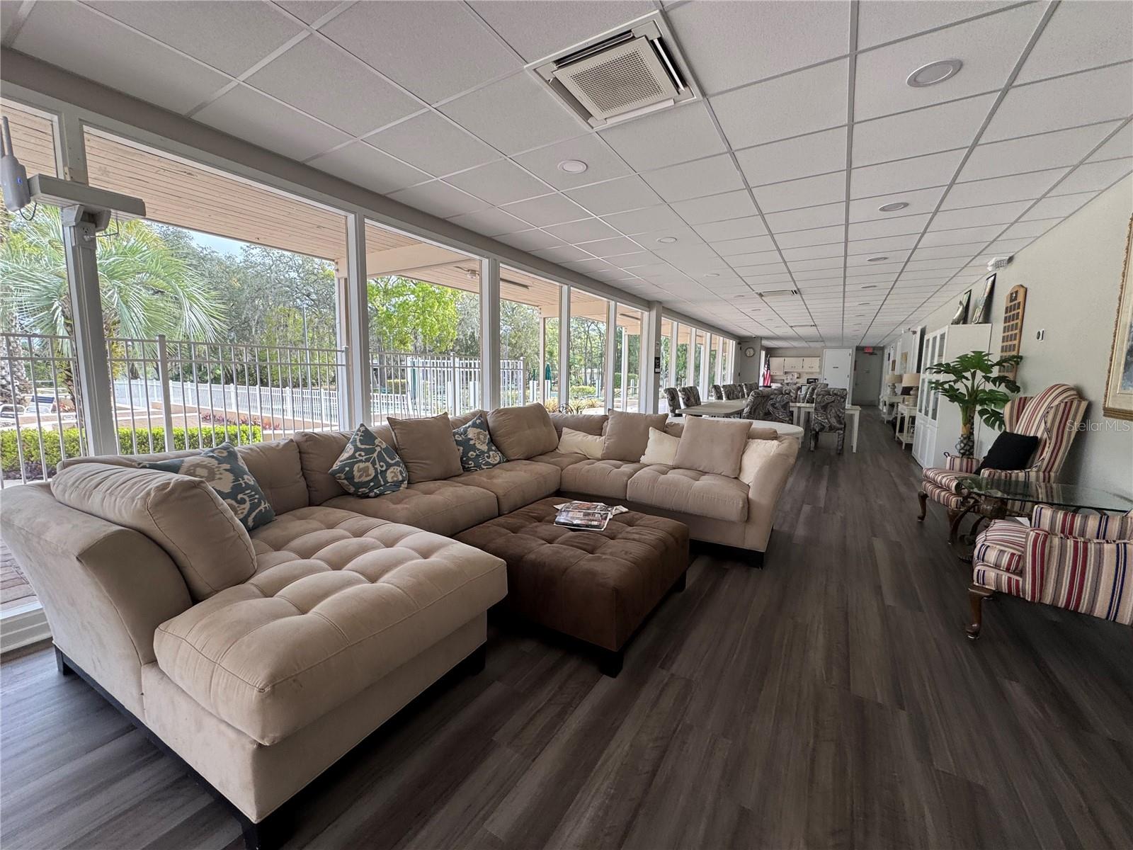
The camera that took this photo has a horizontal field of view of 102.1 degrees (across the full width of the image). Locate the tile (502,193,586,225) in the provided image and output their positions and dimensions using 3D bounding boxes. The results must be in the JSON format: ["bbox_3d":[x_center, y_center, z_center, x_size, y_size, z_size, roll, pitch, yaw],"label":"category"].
[{"bbox_3d":[-0.150,-1.774,3.802,0.595,0.020,0.595,4,7,31],"label":"tile"}]

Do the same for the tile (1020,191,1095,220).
[{"bbox_3d":[3.821,-1.715,3.593,0.310,0.020,0.595,4,7,31],"label":"tile"}]

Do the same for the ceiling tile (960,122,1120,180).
[{"bbox_3d":[2.784,-1.636,2.774,0.595,0.020,0.595,4,7,31],"label":"ceiling tile"}]

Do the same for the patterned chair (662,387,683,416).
[{"bbox_3d":[1.930,-0.033,7.402,0.630,1.070,0.470,4,7,29],"label":"patterned chair"}]

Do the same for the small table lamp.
[{"bbox_3d":[6.516,-0.666,8.558,0.420,0.595,0.420,5,7,30],"label":"small table lamp"}]

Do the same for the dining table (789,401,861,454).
[{"bbox_3d":[4.806,0.036,8.464,1.040,0.757,1.140,4,7,31],"label":"dining table"}]

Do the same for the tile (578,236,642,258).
[{"bbox_3d":[0.486,-1.883,4.859,0.595,0.020,0.595,4,7,31],"label":"tile"}]

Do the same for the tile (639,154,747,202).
[{"bbox_3d":[0.887,-1.690,3.166,0.601,0.025,0.600,5,7,30],"label":"tile"}]

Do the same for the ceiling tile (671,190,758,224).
[{"bbox_3d":[1.203,-1.736,3.676,0.603,0.024,0.606,4,7,31],"label":"ceiling tile"}]

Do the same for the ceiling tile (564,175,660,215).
[{"bbox_3d":[0.362,-1.731,3.476,0.601,0.025,0.600,5,7,30],"label":"ceiling tile"}]

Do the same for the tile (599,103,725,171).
[{"bbox_3d":[0.578,-1.642,2.651,0.595,0.020,0.595,4,7,31],"label":"tile"}]

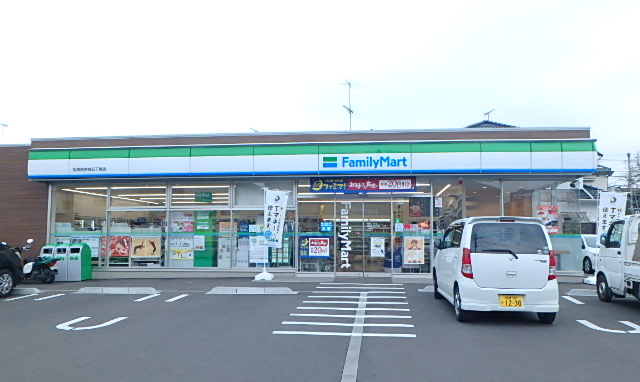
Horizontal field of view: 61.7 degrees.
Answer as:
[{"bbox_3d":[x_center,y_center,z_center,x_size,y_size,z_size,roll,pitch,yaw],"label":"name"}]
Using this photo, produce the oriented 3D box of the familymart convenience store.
[{"bbox_3d":[-0.069,0.770,18.190,14.300,3.780,10.000,0,-5,6],"label":"familymart convenience store"}]

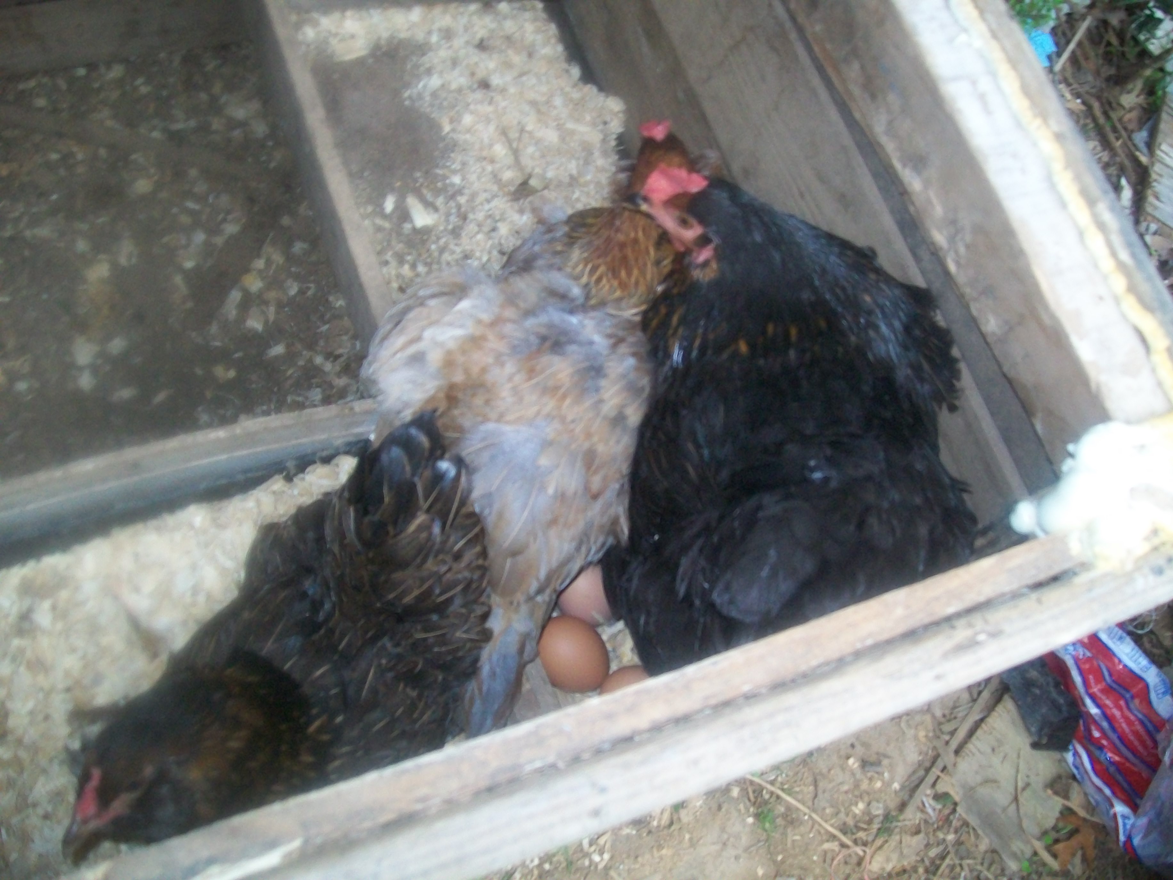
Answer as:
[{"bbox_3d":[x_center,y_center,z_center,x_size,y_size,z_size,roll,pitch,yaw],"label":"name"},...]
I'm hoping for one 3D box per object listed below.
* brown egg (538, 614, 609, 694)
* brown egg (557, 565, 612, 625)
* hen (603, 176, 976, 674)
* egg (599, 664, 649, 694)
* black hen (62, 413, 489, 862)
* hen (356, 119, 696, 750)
[{"bbox_3d":[-0.008,0.145,0.778,0.046,0.046,0.056,-14,70,-19],"label":"brown egg"},{"bbox_3d":[0.004,0.105,0.799,0.046,0.046,0.056,5,65,-11],"label":"brown egg"},{"bbox_3d":[0.089,0.013,0.726,0.194,0.289,0.299,-25,74,-22],"label":"hen"},{"bbox_3d":[0.032,0.175,0.774,0.046,0.046,0.056,23,63,-2],"label":"egg"},{"bbox_3d":[-0.170,0.111,0.654,0.189,0.226,0.315,35,63,4],"label":"black hen"},{"bbox_3d":[-0.034,-0.001,0.709,0.189,0.278,0.331,10,64,-9],"label":"hen"}]

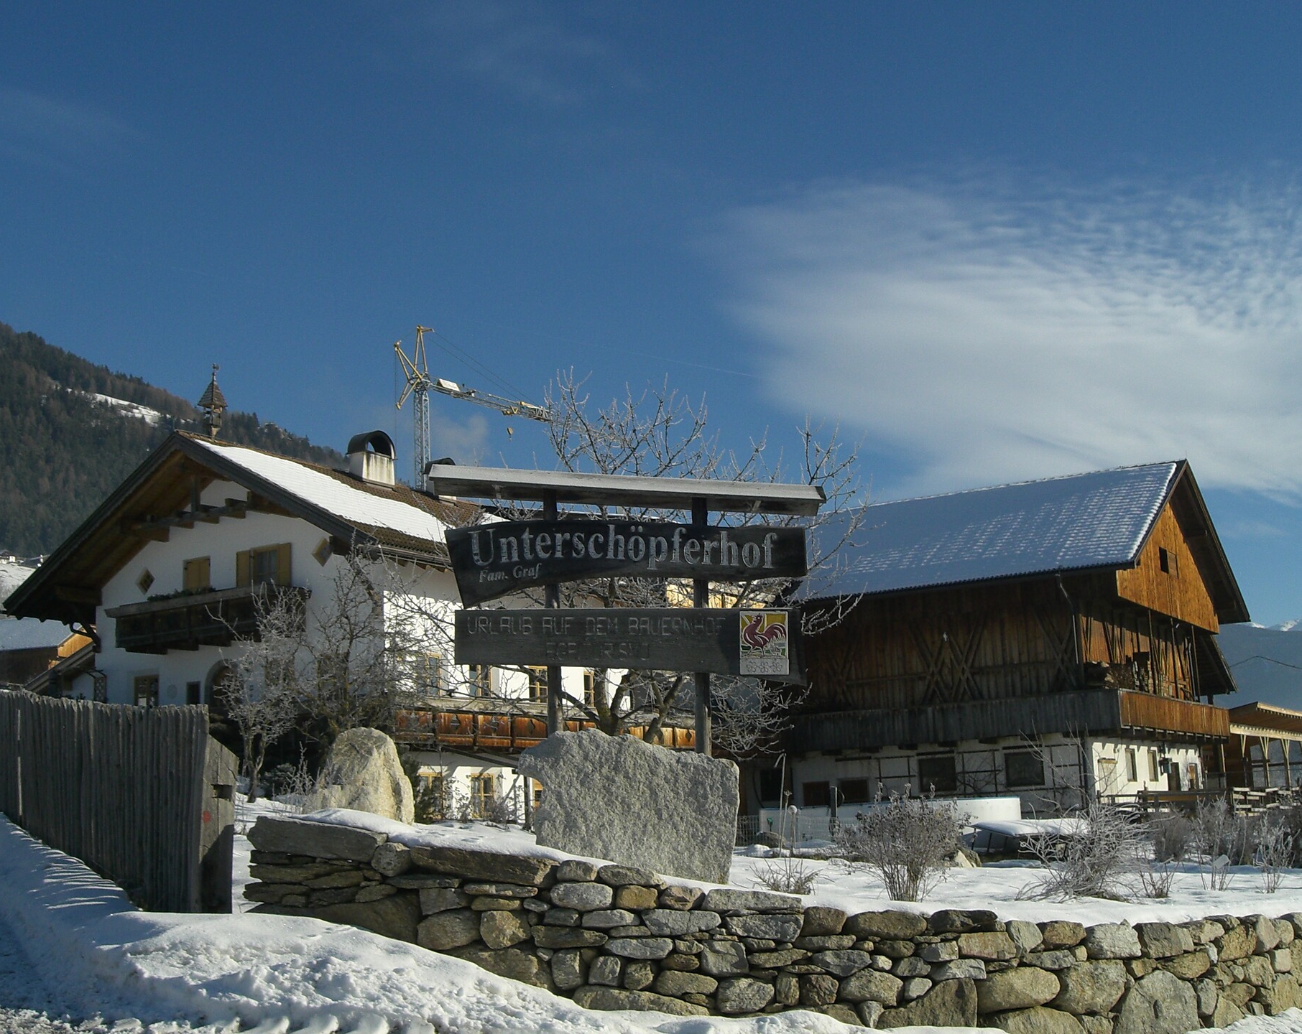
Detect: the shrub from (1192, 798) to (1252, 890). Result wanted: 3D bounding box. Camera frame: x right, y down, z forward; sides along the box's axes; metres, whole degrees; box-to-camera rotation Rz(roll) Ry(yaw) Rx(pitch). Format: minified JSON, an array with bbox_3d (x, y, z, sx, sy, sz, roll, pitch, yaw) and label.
[{"bbox_3d":[5.356,3.067,14.200,0.539,0.860,0.500,-6,-12,19],"label":"shrub"}]

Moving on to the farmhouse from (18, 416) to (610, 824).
[{"bbox_3d":[-8.887,3.775,44.121,13.811,10.851,12.726,-9,-13,31],"label":"farmhouse"}]

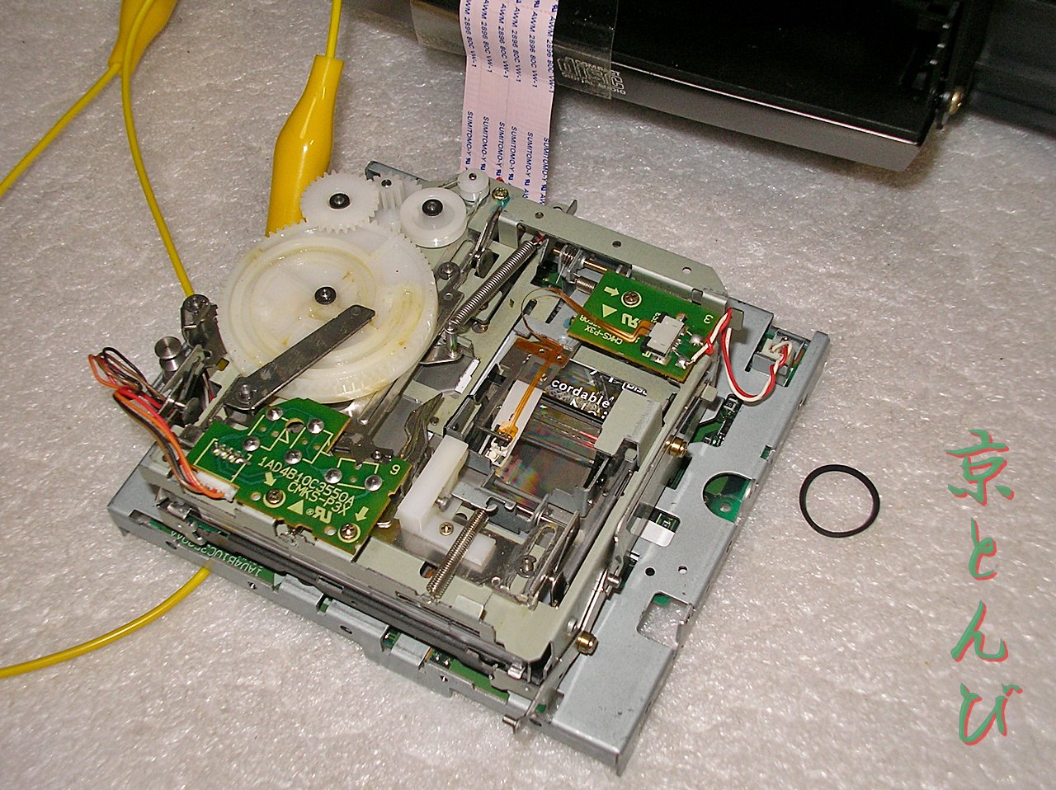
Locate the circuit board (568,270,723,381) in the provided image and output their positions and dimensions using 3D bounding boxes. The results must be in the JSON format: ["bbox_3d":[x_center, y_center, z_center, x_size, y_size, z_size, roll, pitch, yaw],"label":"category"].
[{"bbox_3d":[0.025,-0.016,0.338,0.028,0.003,0.020,23,59,18],"label":"circuit board"}]

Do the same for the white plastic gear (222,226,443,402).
[{"bbox_3d":[-0.044,-0.020,0.341,0.049,0.007,0.049,-1,55,2],"label":"white plastic gear"}]

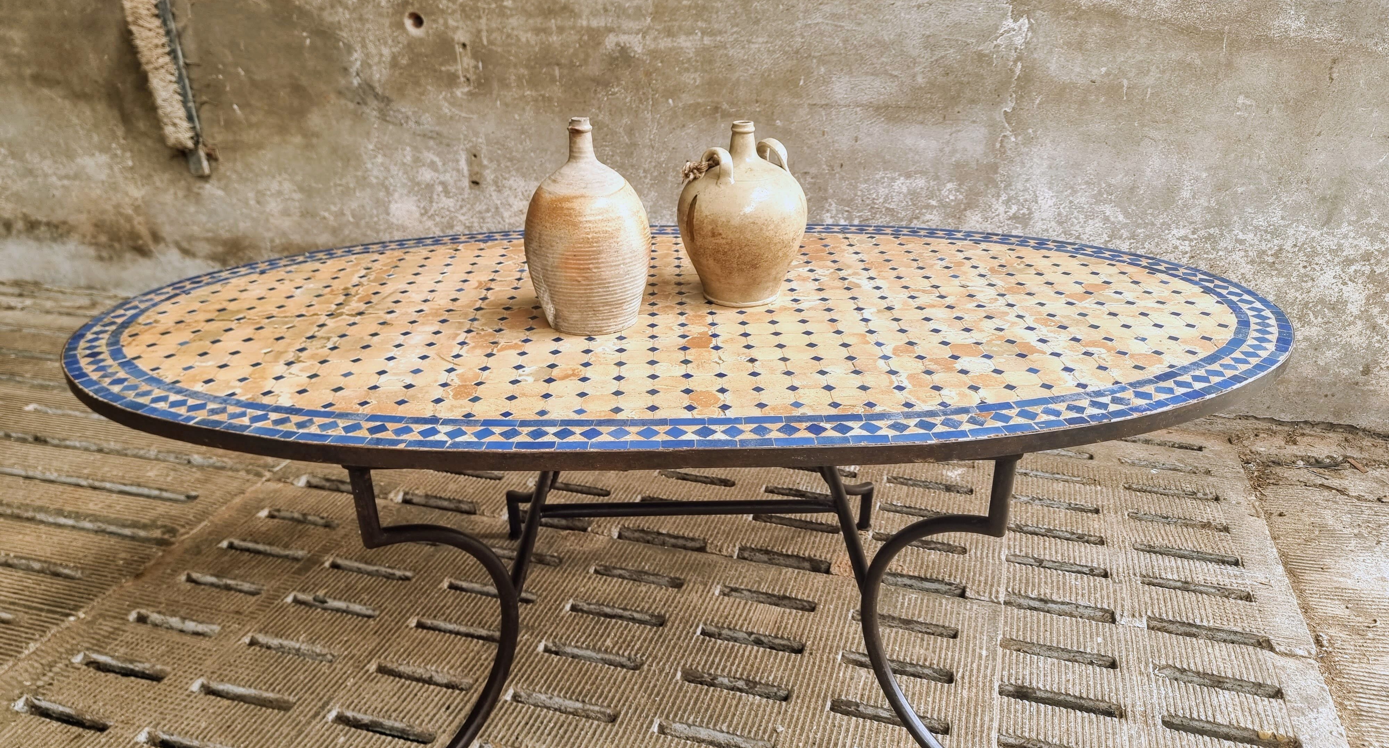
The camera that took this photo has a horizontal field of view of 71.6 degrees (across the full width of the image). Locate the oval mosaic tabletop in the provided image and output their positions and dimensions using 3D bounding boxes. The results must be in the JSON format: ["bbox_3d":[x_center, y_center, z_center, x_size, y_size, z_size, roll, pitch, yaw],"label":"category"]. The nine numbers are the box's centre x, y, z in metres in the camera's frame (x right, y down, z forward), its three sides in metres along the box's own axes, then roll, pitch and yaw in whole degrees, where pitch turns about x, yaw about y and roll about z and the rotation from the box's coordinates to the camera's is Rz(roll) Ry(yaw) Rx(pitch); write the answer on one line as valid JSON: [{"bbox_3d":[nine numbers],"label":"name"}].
[{"bbox_3d":[-0.023,-0.106,1.629,2.000,0.020,1.000,-1,25,0],"label":"oval mosaic tabletop"}]

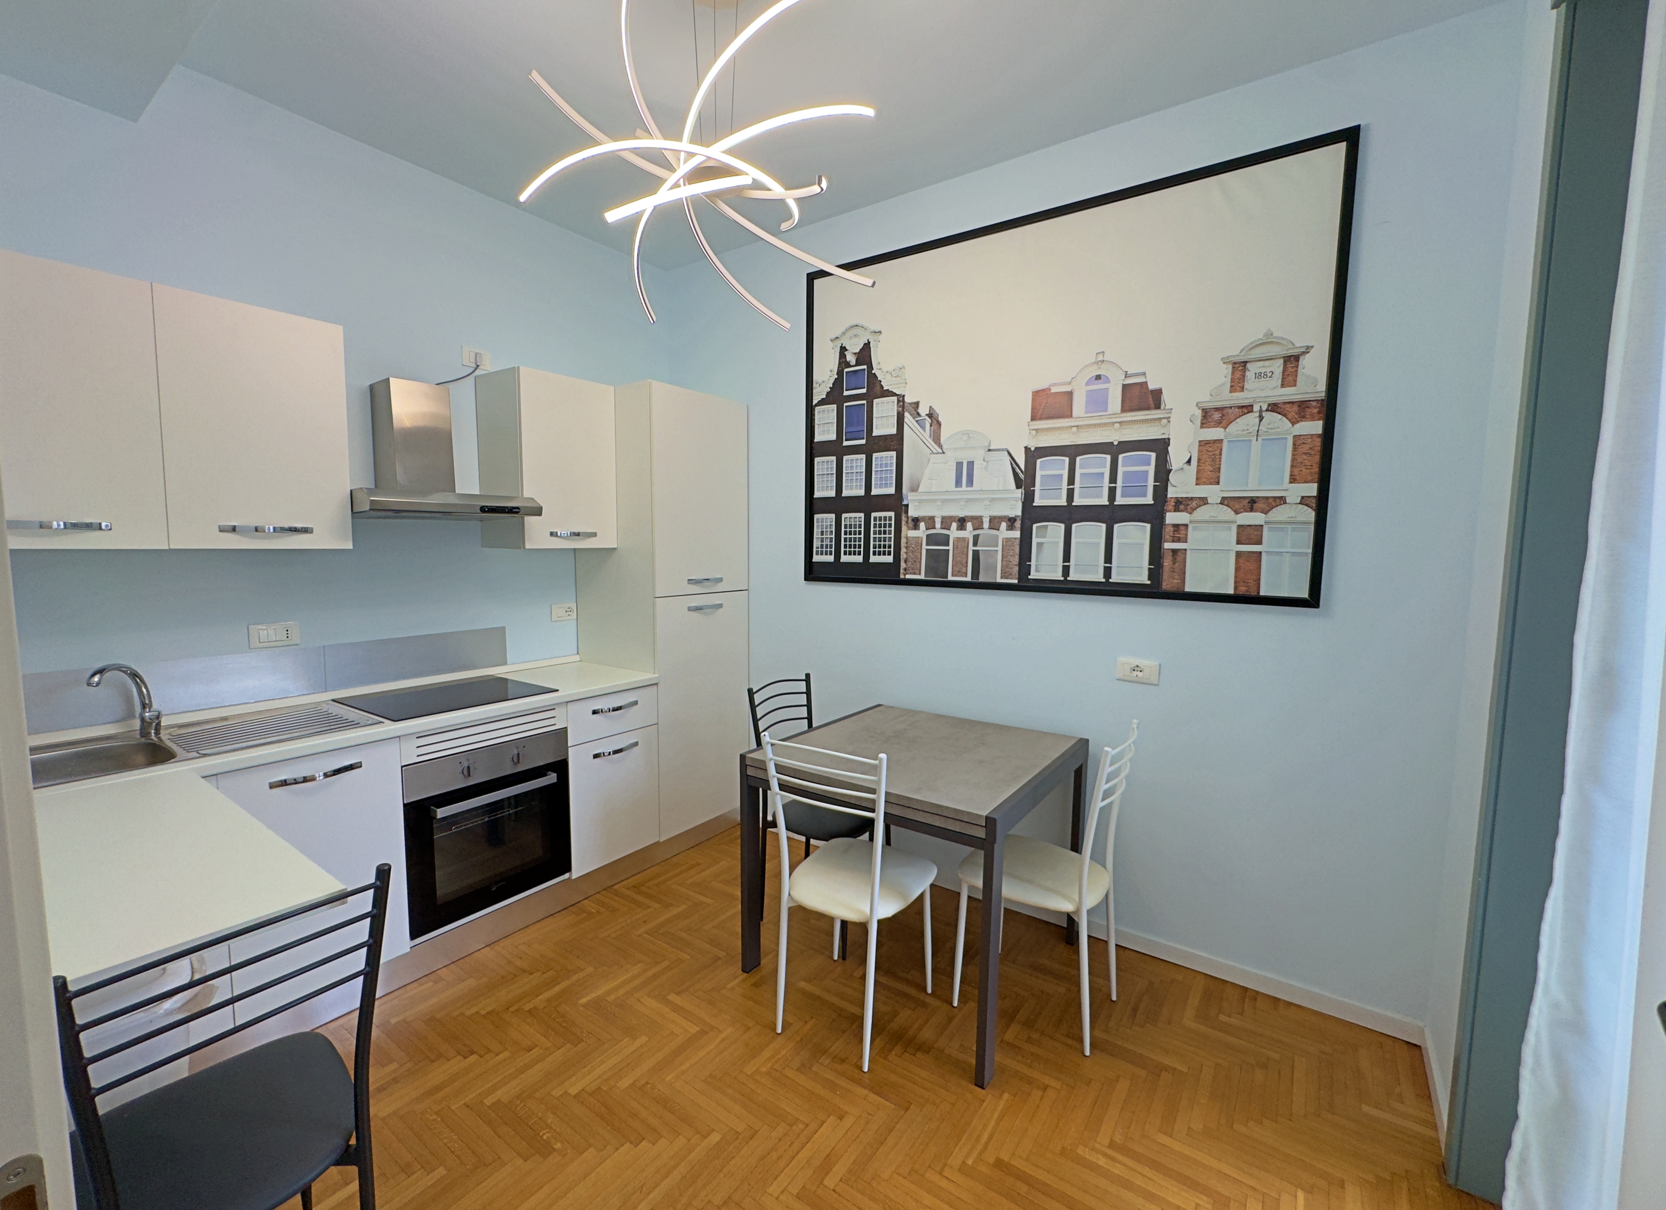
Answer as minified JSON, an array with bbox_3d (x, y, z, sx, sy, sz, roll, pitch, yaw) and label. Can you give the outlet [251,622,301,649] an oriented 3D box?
[{"bbox_3d":[-1.944,0.106,2.347,0.012,0.083,0.140,4,7,35],"label":"outlet"}]

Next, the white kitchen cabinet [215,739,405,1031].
[{"bbox_3d":[-1.760,0.789,2.185,0.584,0.738,0.449,4,7,35],"label":"white kitchen cabinet"}]

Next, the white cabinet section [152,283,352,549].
[{"bbox_3d":[-1.871,-0.542,2.147,0.344,0.723,0.443,5,7,35],"label":"white cabinet section"}]

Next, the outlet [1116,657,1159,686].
[{"bbox_3d":[1.098,0.240,2.428,0.142,0.084,0.012,4,7,35],"label":"outlet"}]

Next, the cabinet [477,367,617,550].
[{"bbox_3d":[-1.250,-0.611,2.980,0.335,0.717,0.449,4,7,35],"label":"cabinet"}]

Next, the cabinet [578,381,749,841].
[{"bbox_3d":[-0.848,0.022,3.405,0.584,2.058,0.607,4,7,35],"label":"cabinet"}]

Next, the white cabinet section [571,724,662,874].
[{"bbox_3d":[-1.160,0.810,3.063,0.574,0.553,0.447,5,7,35],"label":"white cabinet section"}]

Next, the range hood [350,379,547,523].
[{"bbox_3d":[-1.497,-0.579,2.514,0.467,0.485,0.599,4,7,35],"label":"range hood"}]

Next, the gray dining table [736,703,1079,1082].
[{"bbox_3d":[0.313,0.892,2.436,0.896,0.777,0.901,4,7,35],"label":"gray dining table"}]

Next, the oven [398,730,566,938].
[{"bbox_3d":[-1.433,0.783,2.593,0.565,0.594,0.593,4,7,35],"label":"oven"}]

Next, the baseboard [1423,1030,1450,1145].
[{"bbox_3d":[1.659,1.315,1.860,0.014,0.069,0.435,4,7,35],"label":"baseboard"}]

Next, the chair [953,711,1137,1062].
[{"bbox_3d":[0.683,0.843,2.177,0.470,0.930,0.375,4,7,35],"label":"chair"}]

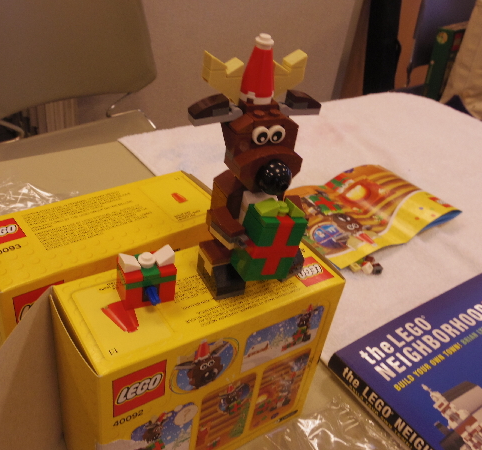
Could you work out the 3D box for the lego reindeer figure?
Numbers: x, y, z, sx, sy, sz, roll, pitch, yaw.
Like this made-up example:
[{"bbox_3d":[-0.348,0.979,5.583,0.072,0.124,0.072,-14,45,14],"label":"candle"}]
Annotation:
[{"bbox_3d":[0.008,-0.026,0.242,0.071,0.119,0.047,-13,40,-29],"label":"lego reindeer figure"}]

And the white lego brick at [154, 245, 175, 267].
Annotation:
[{"bbox_3d":[-0.036,0.014,0.238,0.008,0.006,0.008,-8,38,-24],"label":"white lego brick"}]

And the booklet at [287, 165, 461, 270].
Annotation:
[{"bbox_3d":[0.140,-0.019,0.573,0.206,0.018,0.123,-19,43,-35],"label":"booklet"}]

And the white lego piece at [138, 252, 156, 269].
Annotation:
[{"bbox_3d":[-0.044,0.016,0.236,0.008,0.005,0.008,-8,38,-24],"label":"white lego piece"}]

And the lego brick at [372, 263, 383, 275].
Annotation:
[{"bbox_3d":[0.133,0.043,0.488,0.008,0.007,0.008,6,34,-6],"label":"lego brick"}]

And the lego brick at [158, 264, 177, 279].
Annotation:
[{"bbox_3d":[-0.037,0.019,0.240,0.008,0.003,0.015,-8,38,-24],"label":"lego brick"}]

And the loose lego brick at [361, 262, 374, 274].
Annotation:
[{"bbox_3d":[0.123,0.042,0.487,0.008,0.007,0.008,32,40,29],"label":"loose lego brick"}]

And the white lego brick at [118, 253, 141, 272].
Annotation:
[{"bbox_3d":[-0.051,0.017,0.232,0.008,0.006,0.008,-8,38,-24],"label":"white lego brick"}]

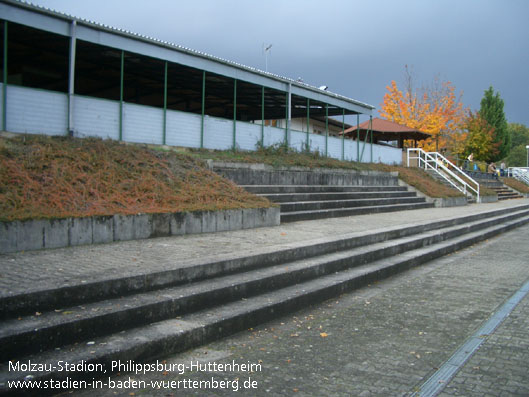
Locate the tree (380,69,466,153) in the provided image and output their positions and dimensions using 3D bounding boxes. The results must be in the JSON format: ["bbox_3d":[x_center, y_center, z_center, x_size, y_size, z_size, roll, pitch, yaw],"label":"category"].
[{"bbox_3d":[13.283,-6.533,45.149,7.200,8.810,7.000,2,2,16],"label":"tree"}]

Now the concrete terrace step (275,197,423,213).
[{"bbox_3d":[3.139,0.153,17.133,0.402,0.195,11.527,3,2,35],"label":"concrete terrace step"}]

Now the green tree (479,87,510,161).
[{"bbox_3d":[21.409,-6.300,50.141,3.000,8.341,3.000,2,2,23],"label":"green tree"}]

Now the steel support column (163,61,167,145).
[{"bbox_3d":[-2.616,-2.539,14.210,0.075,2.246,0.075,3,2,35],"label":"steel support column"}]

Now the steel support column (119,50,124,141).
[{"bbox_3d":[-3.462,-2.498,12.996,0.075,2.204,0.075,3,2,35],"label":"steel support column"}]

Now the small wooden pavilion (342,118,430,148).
[{"bbox_3d":[8.253,-3.689,36.559,6.200,3.500,6.200,2,2,13],"label":"small wooden pavilion"}]

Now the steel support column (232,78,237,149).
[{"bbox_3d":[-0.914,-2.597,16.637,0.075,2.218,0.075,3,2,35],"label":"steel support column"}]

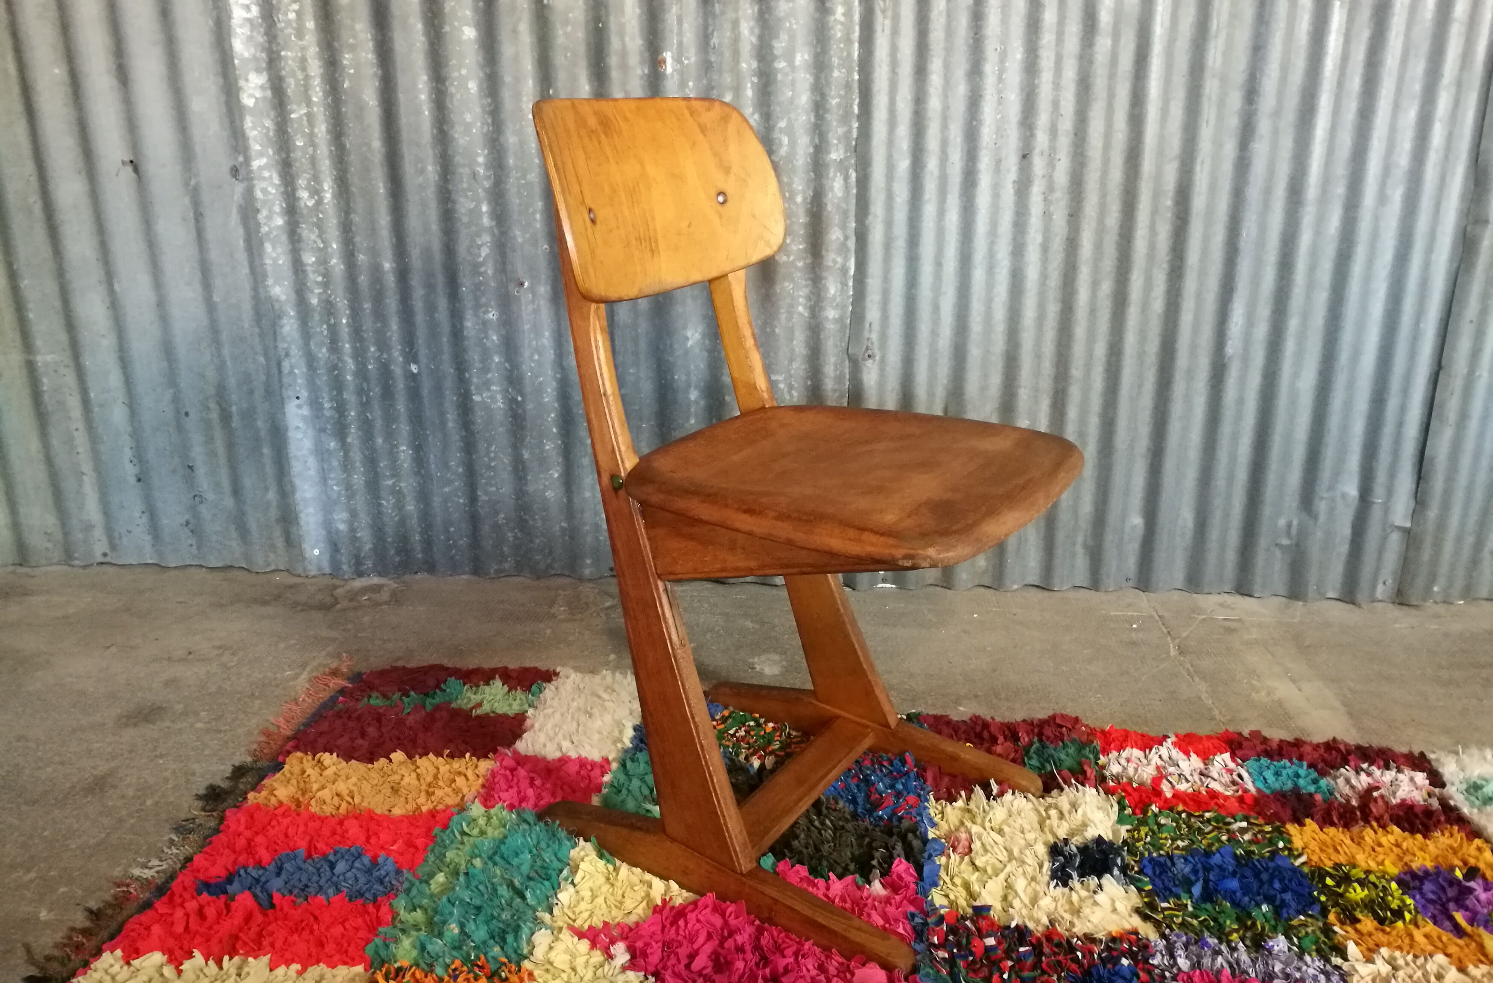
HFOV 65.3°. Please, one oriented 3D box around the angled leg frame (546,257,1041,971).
[{"bbox_3d":[0.055,0.051,1.105,0.415,0.634,0.332,11,21,31],"label":"angled leg frame"}]

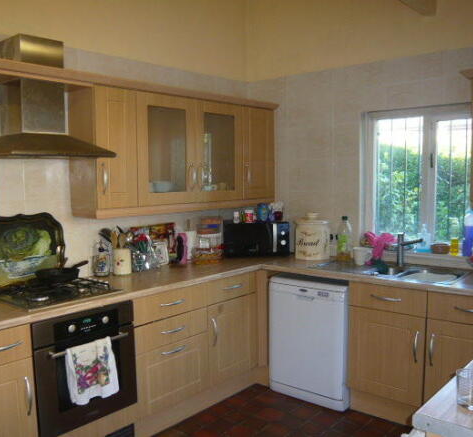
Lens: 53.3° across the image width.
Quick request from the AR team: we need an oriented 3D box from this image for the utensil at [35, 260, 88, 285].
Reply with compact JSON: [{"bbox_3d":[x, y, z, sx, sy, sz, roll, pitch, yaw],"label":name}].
[{"bbox_3d":[-1.023,0.324,2.832,0.260,0.085,0.385,0,4,19],"label":"utensil"}]

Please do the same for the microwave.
[{"bbox_3d":[0.154,0.178,3.920,0.515,0.280,0.350,-1,4,-2],"label":"microwave"}]

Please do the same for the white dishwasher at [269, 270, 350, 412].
[{"bbox_3d":[0.672,0.841,3.531,0.599,0.851,0.585,2,5,40],"label":"white dishwasher"}]

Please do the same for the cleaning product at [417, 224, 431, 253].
[{"bbox_3d":[1.396,0.150,3.499,0.095,0.210,0.065,2,5,40],"label":"cleaning product"}]

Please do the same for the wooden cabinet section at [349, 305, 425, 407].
[{"bbox_3d":[1.083,0.813,3.068,0.500,0.563,0.560,3,6,41],"label":"wooden cabinet section"}]

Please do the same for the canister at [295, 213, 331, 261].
[{"bbox_3d":[0.634,0.156,3.884,0.250,0.365,0.205,1,4,30],"label":"canister"}]

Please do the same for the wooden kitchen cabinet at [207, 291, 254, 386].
[{"bbox_3d":[-0.229,0.856,3.560,0.550,0.566,0.520,2,5,40],"label":"wooden kitchen cabinet"}]

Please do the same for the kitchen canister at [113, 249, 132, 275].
[{"bbox_3d":[-0.804,0.309,3.336,0.120,0.168,0.120,-1,4,0],"label":"kitchen canister"}]

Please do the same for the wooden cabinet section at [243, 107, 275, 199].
[{"bbox_3d":[0.068,-0.516,3.881,0.310,0.714,0.401,3,6,41],"label":"wooden cabinet section"}]

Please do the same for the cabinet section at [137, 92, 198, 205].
[{"bbox_3d":[-0.553,-0.450,3.168,0.310,0.714,0.502,3,6,41],"label":"cabinet section"}]

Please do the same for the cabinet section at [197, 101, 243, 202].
[{"bbox_3d":[-0.227,-0.485,3.543,0.310,0.714,0.500,3,6,41],"label":"cabinet section"}]

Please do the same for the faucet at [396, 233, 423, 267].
[{"bbox_3d":[1.206,0.225,3.287,0.050,0.235,0.185,-4,5,-40],"label":"faucet"}]

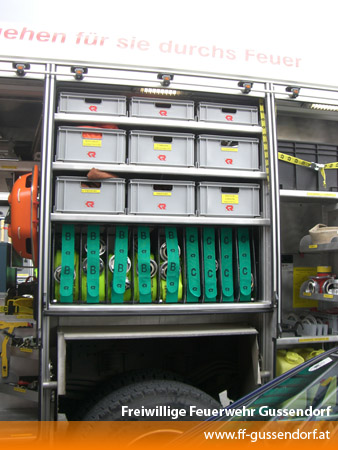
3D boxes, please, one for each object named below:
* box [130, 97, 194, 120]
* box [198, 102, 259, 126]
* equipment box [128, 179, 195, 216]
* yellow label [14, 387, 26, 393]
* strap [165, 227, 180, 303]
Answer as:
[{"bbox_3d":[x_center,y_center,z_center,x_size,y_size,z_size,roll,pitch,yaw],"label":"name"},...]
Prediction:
[{"bbox_3d":[-0.098,-0.682,3.355,0.400,0.122,0.585,1,-8,-12],"label":"box"},{"bbox_3d":[0.321,-0.671,3.446,0.400,0.122,0.585,1,-8,-12],"label":"box"},{"bbox_3d":[-0.098,-0.117,3.279,0.400,0.220,0.580,1,-7,-12],"label":"equipment box"},{"bbox_3d":[-0.882,0.977,2.932,0.115,0.019,0.003,-5,-8,33],"label":"yellow label"},{"bbox_3d":[0.021,0.232,2.957,0.080,0.463,0.030,1,-8,-12],"label":"strap"}]

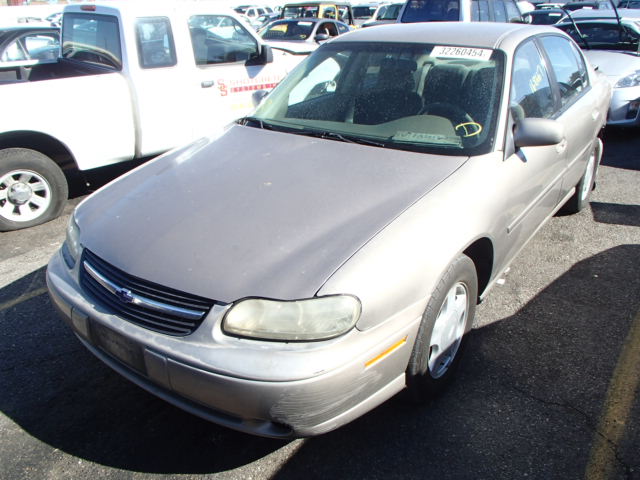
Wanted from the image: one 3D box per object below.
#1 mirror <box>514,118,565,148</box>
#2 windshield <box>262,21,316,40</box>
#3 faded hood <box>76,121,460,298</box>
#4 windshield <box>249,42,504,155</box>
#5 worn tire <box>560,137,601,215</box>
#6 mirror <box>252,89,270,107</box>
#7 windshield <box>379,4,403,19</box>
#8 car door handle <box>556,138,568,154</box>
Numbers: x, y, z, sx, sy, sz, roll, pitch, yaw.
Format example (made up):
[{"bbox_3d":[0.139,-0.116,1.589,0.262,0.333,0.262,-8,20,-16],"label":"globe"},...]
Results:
[{"bbox_3d":[1.052,-0.518,2.486,0.210,0.140,0.120,16,28,33],"label":"mirror"},{"bbox_3d":[-0.649,-4.856,12.000,1.400,0.160,0.750,16,63,33],"label":"windshield"},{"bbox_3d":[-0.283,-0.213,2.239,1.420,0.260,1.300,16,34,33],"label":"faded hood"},{"bbox_3d":[0.319,-0.852,2.865,1.500,0.160,0.790,16,62,33],"label":"windshield"},{"bbox_3d":[2.091,-0.530,4.241,0.215,0.640,0.640,16,28,33],"label":"worn tire"},{"bbox_3d":[-0.357,-0.911,3.440,0.210,0.140,0.120,16,28,33],"label":"mirror"},{"bbox_3d":[2.552,-7.690,17.500,1.420,0.580,0.160,16,-12,33],"label":"windshield"},{"bbox_3d":[1.435,-0.549,3.045,0.055,0.065,0.200,16,28,33],"label":"car door handle"}]

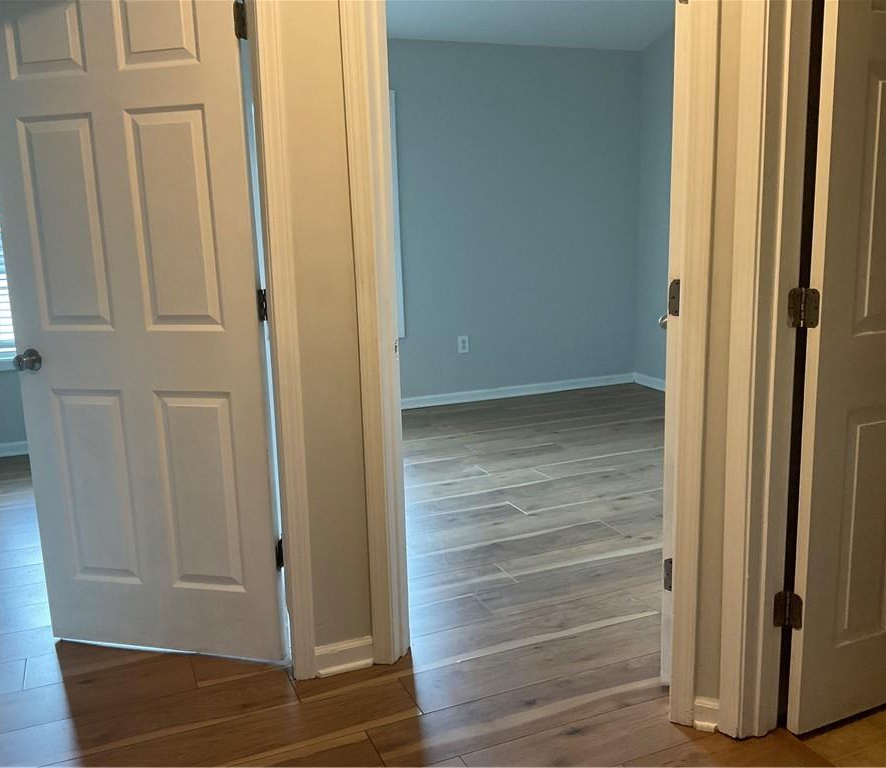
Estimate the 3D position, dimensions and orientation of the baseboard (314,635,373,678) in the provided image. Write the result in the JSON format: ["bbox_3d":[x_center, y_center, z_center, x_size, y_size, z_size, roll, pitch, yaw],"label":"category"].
[{"bbox_3d":[-0.288,0.789,2.483,0.173,0.086,0.023,-6,11,-22],"label":"baseboard"}]

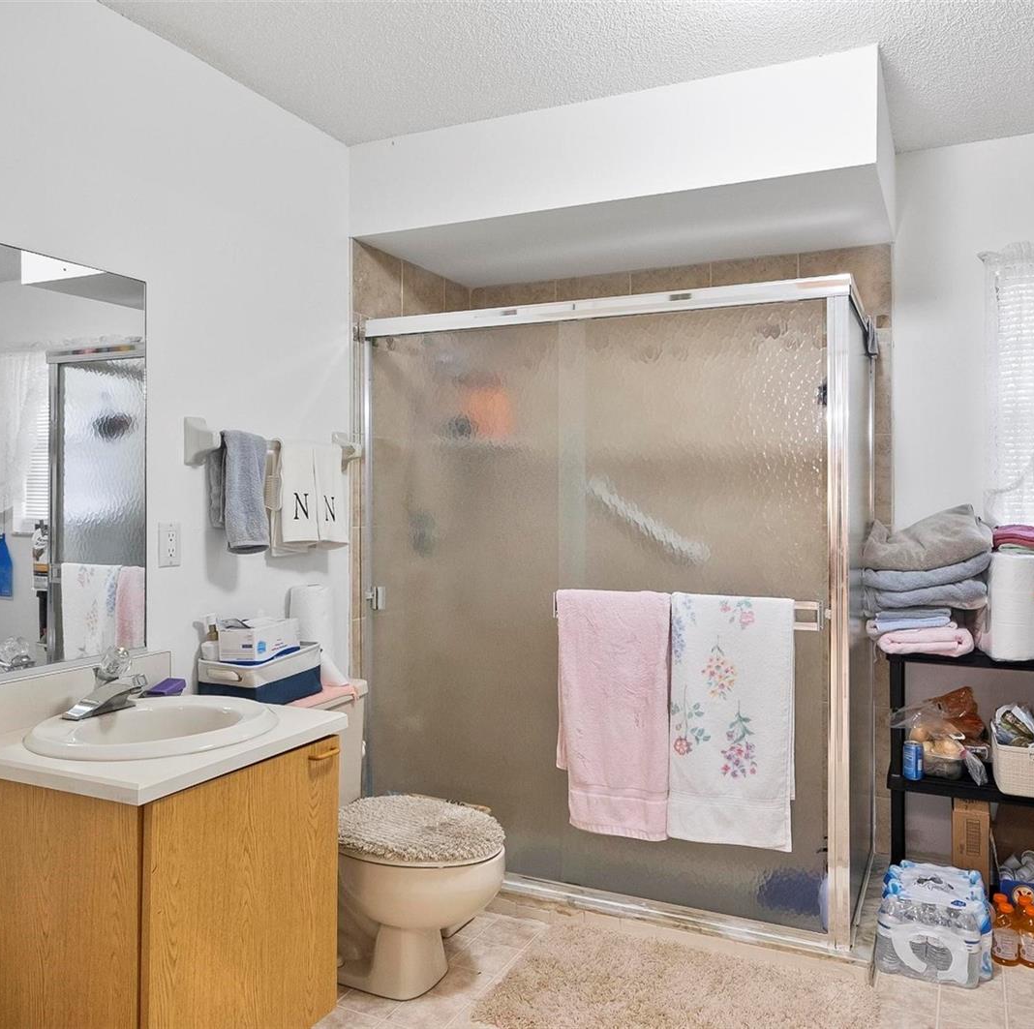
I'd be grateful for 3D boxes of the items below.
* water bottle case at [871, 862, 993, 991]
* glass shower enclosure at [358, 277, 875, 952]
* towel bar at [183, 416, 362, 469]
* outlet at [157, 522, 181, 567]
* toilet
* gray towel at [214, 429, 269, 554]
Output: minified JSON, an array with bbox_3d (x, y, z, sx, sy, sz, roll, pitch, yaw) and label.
[{"bbox_3d":[1.162,1.129,2.414,0.265,0.195,0.345,1,1,23],"label":"water bottle case"},{"bbox_3d":[0.342,0.255,2.968,1.610,1.820,0.750,1,1,25],"label":"glass shower enclosure"},{"bbox_3d":[-0.682,-0.199,2.564,0.095,0.127,0.700,1,1,25],"label":"towel bar"},{"bbox_3d":[-0.894,0.078,2.223,0.009,0.115,0.071,1,1,25],"label":"outlet"},{"bbox_3d":[-0.410,0.859,2.321,0.770,0.720,0.460,1,1,25],"label":"toilet"},{"bbox_3d":[-0.760,-0.059,2.356,0.095,0.325,0.180,1,1,25],"label":"gray towel"}]

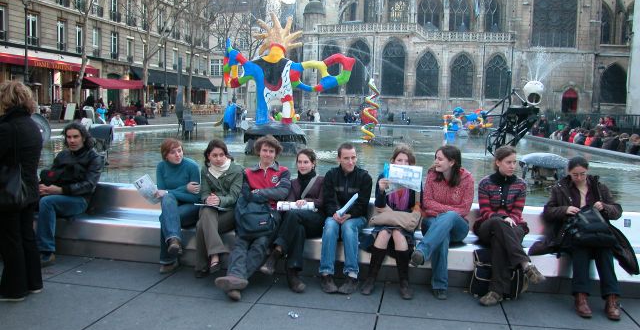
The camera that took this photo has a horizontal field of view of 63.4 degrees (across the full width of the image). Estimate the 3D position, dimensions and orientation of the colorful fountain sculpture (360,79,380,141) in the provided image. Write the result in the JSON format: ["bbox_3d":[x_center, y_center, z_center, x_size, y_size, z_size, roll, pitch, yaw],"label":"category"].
[{"bbox_3d":[1.959,-2.117,20.000,0.720,2.400,0.720,2,6,12],"label":"colorful fountain sculpture"}]

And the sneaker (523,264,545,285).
[{"bbox_3d":[1.743,0.884,4.200,0.100,0.120,0.260,-2,17,-26],"label":"sneaker"}]

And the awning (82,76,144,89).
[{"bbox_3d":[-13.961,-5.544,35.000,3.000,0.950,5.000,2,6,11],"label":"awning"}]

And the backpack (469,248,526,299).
[{"bbox_3d":[1.471,0.889,4.290,0.420,0.380,0.170,2,6,12],"label":"backpack"}]

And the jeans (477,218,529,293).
[{"bbox_3d":[1.544,0.725,4.380,0.440,0.620,0.600,2,6,16],"label":"jeans"}]

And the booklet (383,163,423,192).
[{"bbox_3d":[0.704,0.107,4.420,0.320,0.220,0.050,5,2,8],"label":"booklet"}]

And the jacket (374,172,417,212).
[{"bbox_3d":[0.711,0.260,4.720,0.440,0.490,0.330,2,6,10],"label":"jacket"}]

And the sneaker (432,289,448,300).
[{"bbox_3d":[0.999,1.043,4.381,0.100,0.110,0.260,1,6,-1],"label":"sneaker"}]

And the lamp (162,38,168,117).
[{"bbox_3d":[-9.222,-5.659,31.000,0.550,5.500,0.550,2,6,11],"label":"lamp"}]

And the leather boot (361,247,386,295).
[{"bbox_3d":[0.460,0.880,4.444,0.160,0.385,0.280,3,6,16],"label":"leather boot"}]

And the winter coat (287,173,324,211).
[{"bbox_3d":[-0.129,0.271,4.713,0.420,0.460,0.340,2,6,13],"label":"winter coat"}]

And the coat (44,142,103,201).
[{"bbox_3d":[-2.562,0.083,5.380,0.540,0.570,0.450,7,8,43],"label":"coat"}]

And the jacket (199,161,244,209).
[{"bbox_3d":[-0.967,0.237,5.080,0.450,0.520,0.370,1,6,0],"label":"jacket"}]

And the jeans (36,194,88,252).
[{"bbox_3d":[-2.626,0.611,5.270,0.580,0.570,0.420,-3,7,-37],"label":"jeans"}]

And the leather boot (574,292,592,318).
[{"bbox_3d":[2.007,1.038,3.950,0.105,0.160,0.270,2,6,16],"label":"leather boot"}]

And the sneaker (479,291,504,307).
[{"bbox_3d":[1.396,1.061,4.163,0.270,0.115,0.105,-3,7,-31],"label":"sneaker"}]

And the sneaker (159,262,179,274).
[{"bbox_3d":[-1.428,0.946,4.880,0.100,0.100,0.260,2,6,19],"label":"sneaker"}]

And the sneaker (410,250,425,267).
[{"bbox_3d":[0.767,0.736,4.070,0.100,0.110,0.260,23,-12,11],"label":"sneaker"}]

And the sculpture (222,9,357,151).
[{"bbox_3d":[-0.777,-2.122,13.400,3.300,3.550,1.700,0,6,-3],"label":"sculpture"}]

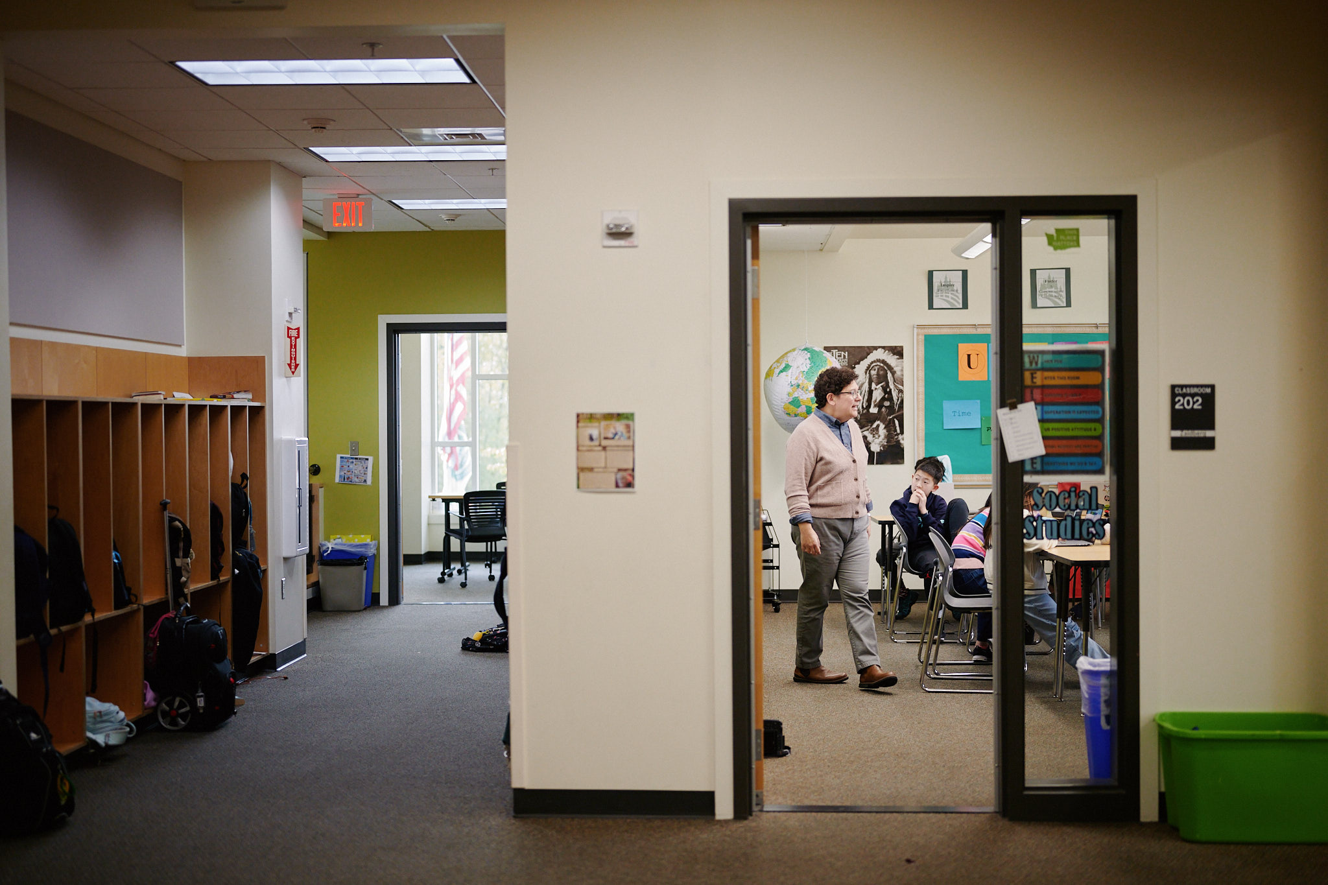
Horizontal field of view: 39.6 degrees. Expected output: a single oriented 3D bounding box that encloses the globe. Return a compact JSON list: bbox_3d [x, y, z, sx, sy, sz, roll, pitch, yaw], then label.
[{"bbox_3d":[1.059,-0.379,13.685,0.640,0.680,0.640,0,1,2],"label":"globe"}]

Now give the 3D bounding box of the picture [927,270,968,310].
[{"bbox_3d":[2.171,-1.165,14.075,0.303,0.301,0.015,0,1,2],"label":"picture"}]

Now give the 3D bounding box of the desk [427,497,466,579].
[{"bbox_3d":[-1.369,0.857,16.930,1.500,0.735,0.620,0,1,2],"label":"desk"}]

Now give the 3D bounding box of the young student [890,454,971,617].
[{"bbox_3d":[1.724,0.684,11.981,0.510,1.160,0.560,0,1,-3],"label":"young student"}]

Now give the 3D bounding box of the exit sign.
[{"bbox_3d":[-2.061,-1.483,12.024,0.318,0.215,0.050,0,1,2],"label":"exit sign"}]

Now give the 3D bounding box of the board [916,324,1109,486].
[{"bbox_3d":[2.831,-0.277,14.048,1.830,1.247,0.040,0,1,2],"label":"board"}]

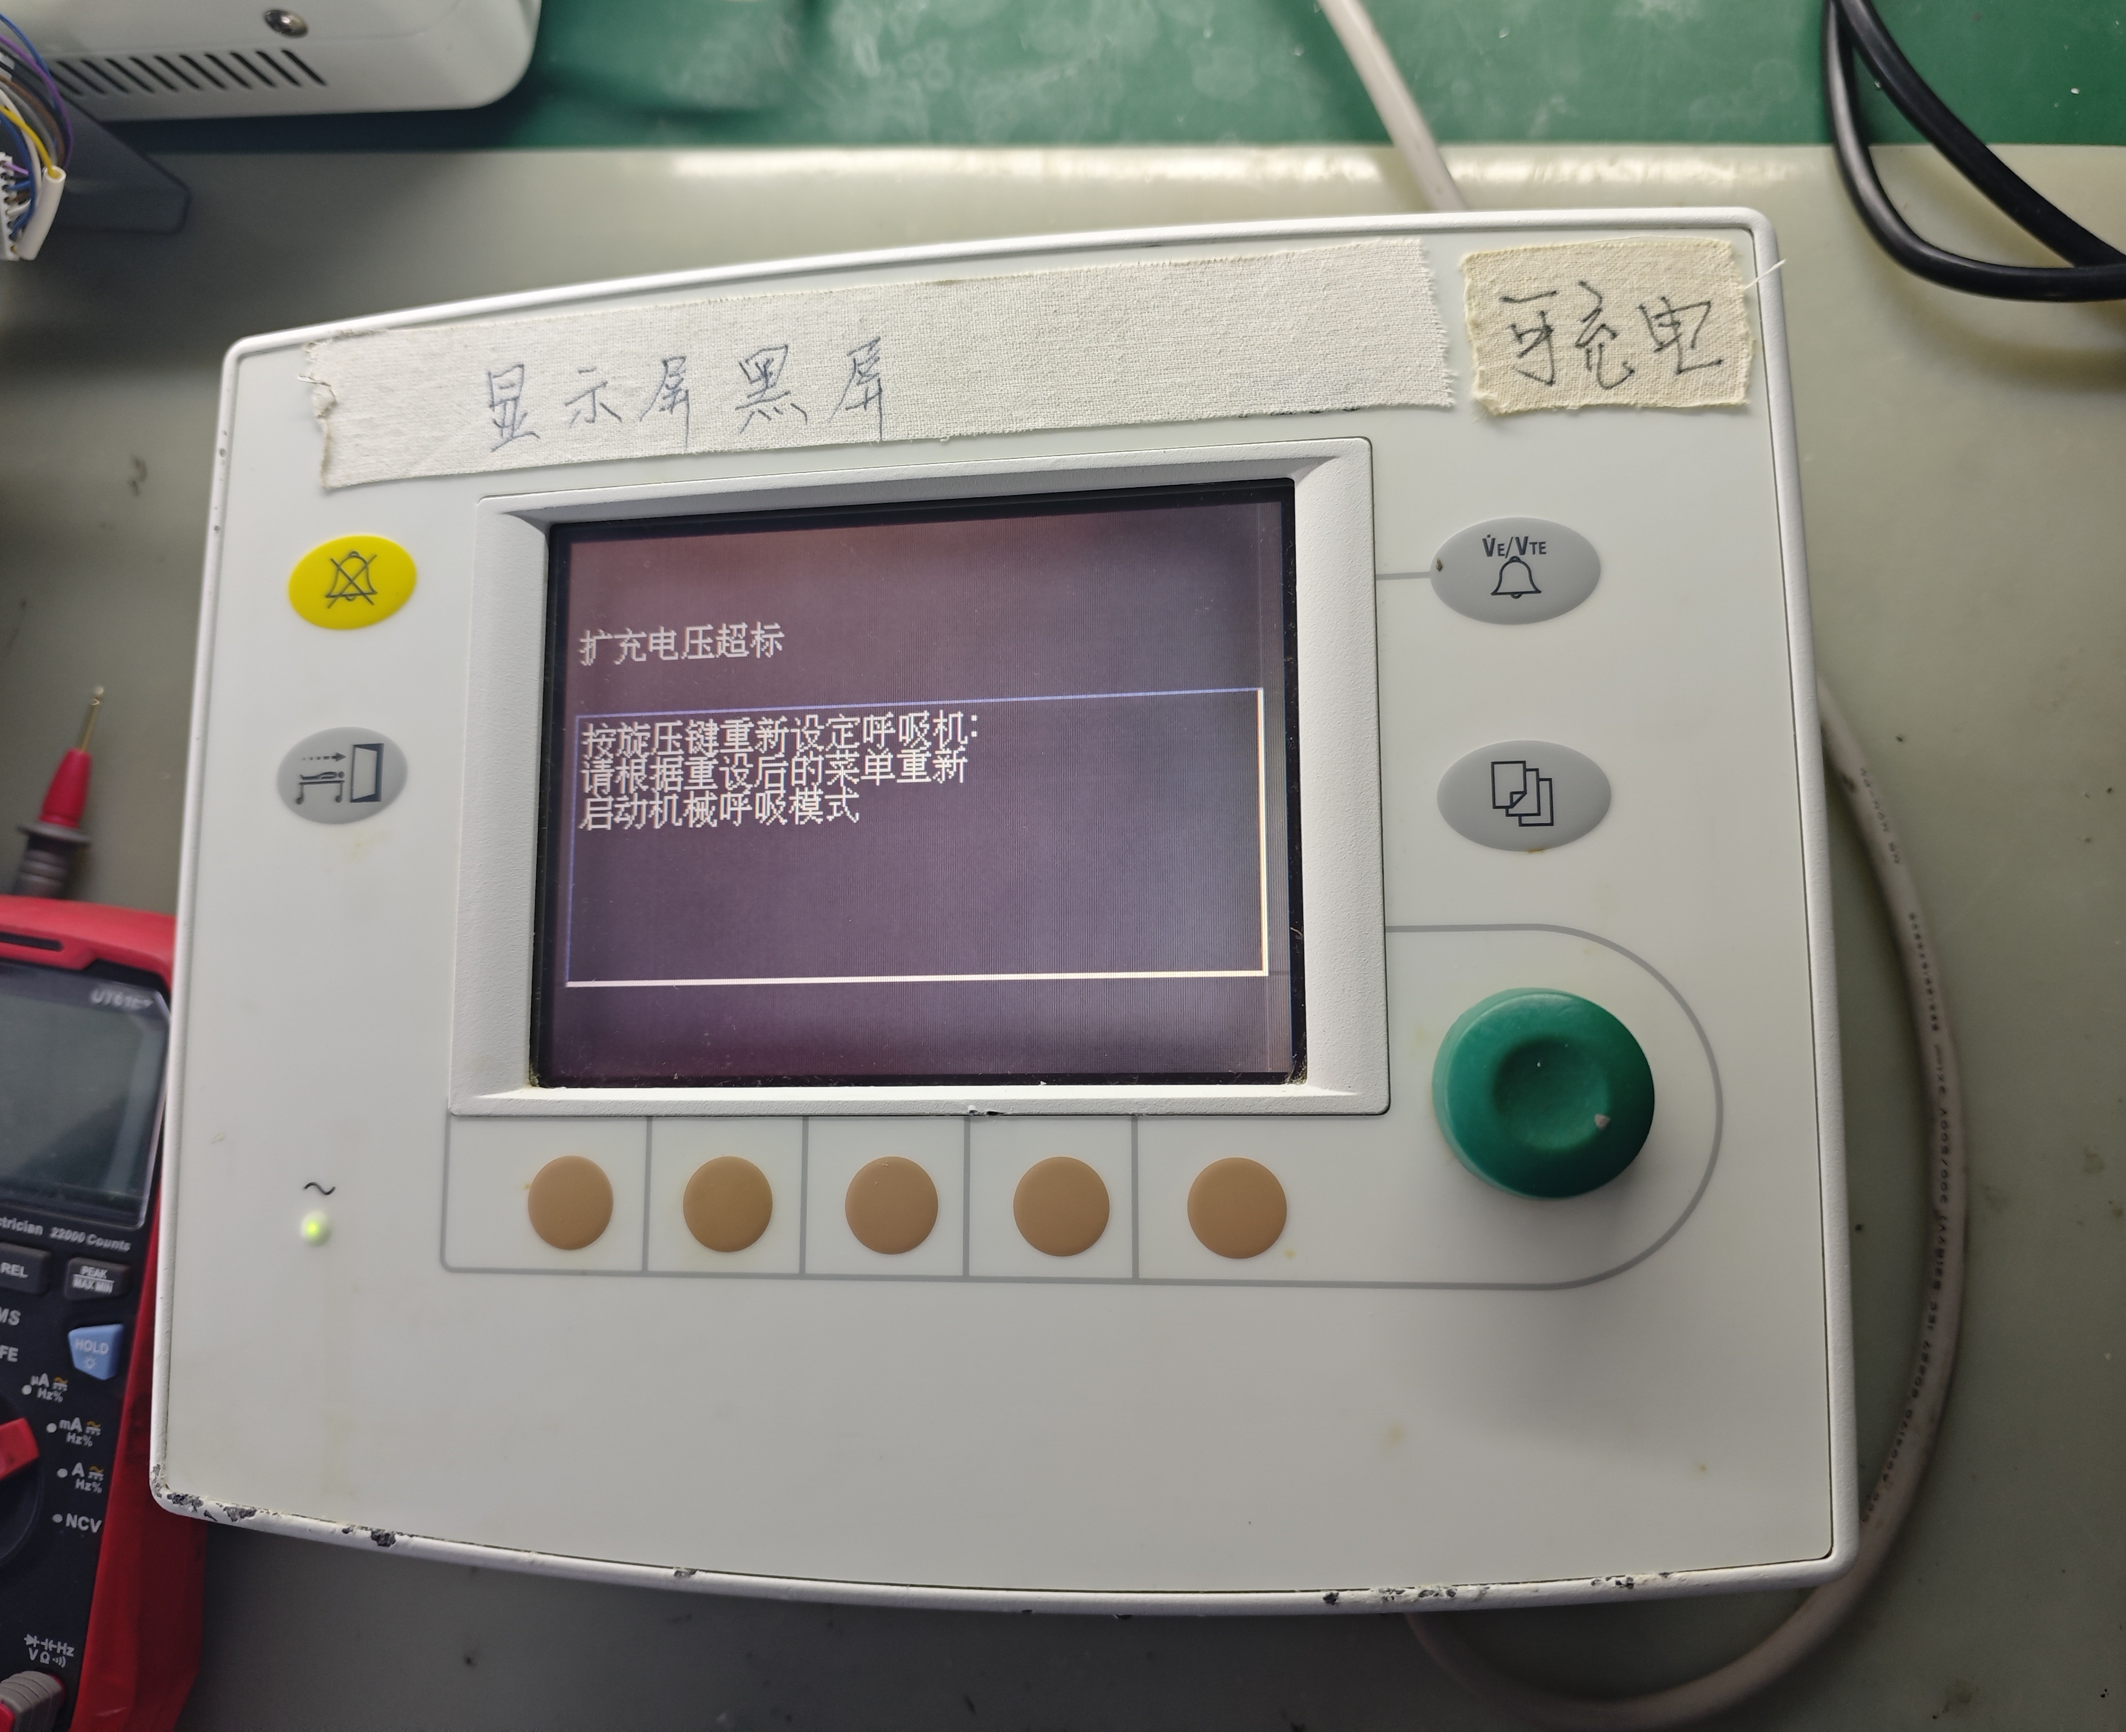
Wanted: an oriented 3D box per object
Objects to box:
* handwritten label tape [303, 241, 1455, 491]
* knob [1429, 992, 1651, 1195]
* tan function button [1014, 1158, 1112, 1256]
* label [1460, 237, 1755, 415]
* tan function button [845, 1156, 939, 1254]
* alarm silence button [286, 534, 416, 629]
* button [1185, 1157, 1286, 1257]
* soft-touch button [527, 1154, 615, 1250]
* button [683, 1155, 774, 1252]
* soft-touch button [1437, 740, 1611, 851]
[{"bbox_3d":[-0.034,-0.078,0.261,0.186,0.001,0.027,-1,83,9],"label":"handwritten label tape"},{"bbox_3d":[0.065,0.031,0.224,0.029,0.014,0.029,-1,83,9],"label":"knob"},{"bbox_3d":[0.000,0.049,0.239,0.014,0.003,0.014,-1,83,9],"label":"tan function button"},{"bbox_3d":[0.079,-0.078,0.243,0.040,0.001,0.027,-1,83,9],"label":"label"},{"bbox_3d":[-0.025,0.049,0.243,0.014,0.003,0.014,-1,83,9],"label":"tan function button"},{"bbox_3d":[-0.115,-0.046,0.270,0.023,0.003,0.016,-1,83,9],"label":"alarm silence button"},{"bbox_3d":[0.025,0.048,0.235,0.014,0.003,0.014,-1,83,9],"label":"button"},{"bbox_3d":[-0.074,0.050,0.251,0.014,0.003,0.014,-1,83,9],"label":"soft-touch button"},{"bbox_3d":[-0.049,0.050,0.247,0.014,0.003,0.014,-1,83,9],"label":"button"},{"bbox_3d":[0.065,-0.010,0.236,0.024,0.003,0.016,-1,83,9],"label":"soft-touch button"}]

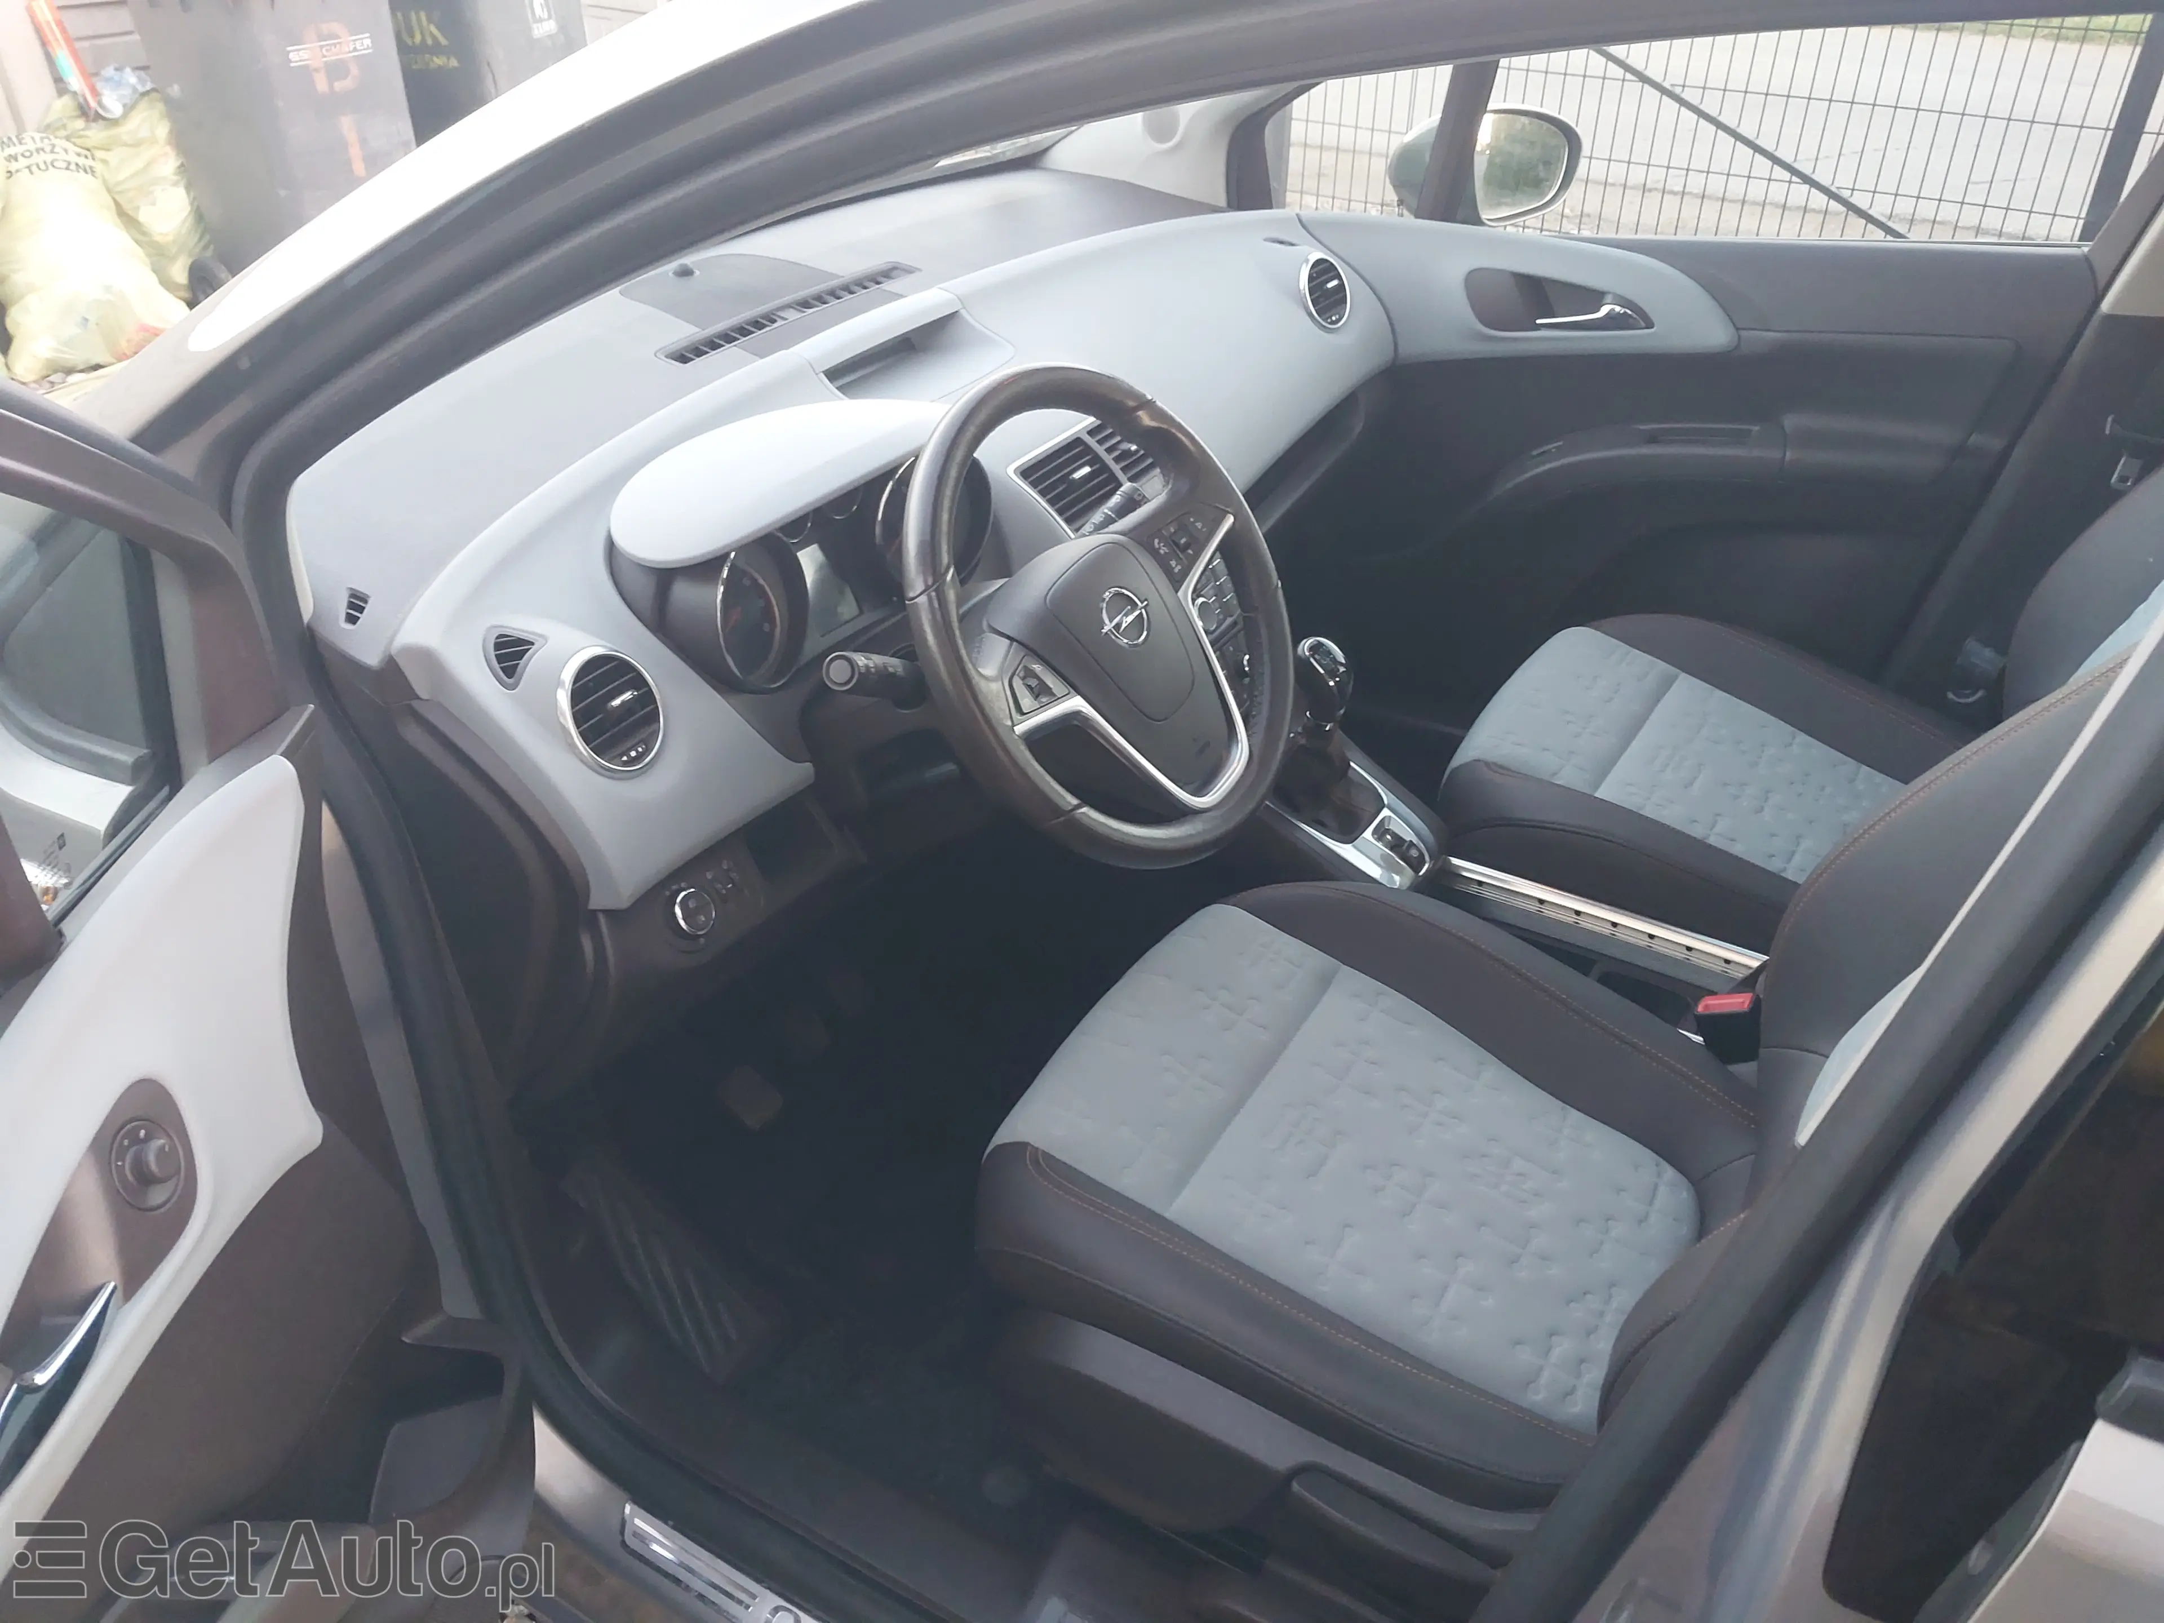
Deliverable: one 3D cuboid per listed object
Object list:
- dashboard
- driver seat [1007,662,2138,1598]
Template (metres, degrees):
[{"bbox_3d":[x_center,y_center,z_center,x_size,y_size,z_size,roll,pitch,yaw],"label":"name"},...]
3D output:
[{"bbox_3d":[-0.163,-0.364,1.911,0.640,0.400,1.400,17,38,30],"label":"dashboard"},{"bbox_3d":[0.374,0.102,1.244,0.900,1.110,0.530,17,38,30],"label":"driver seat"}]

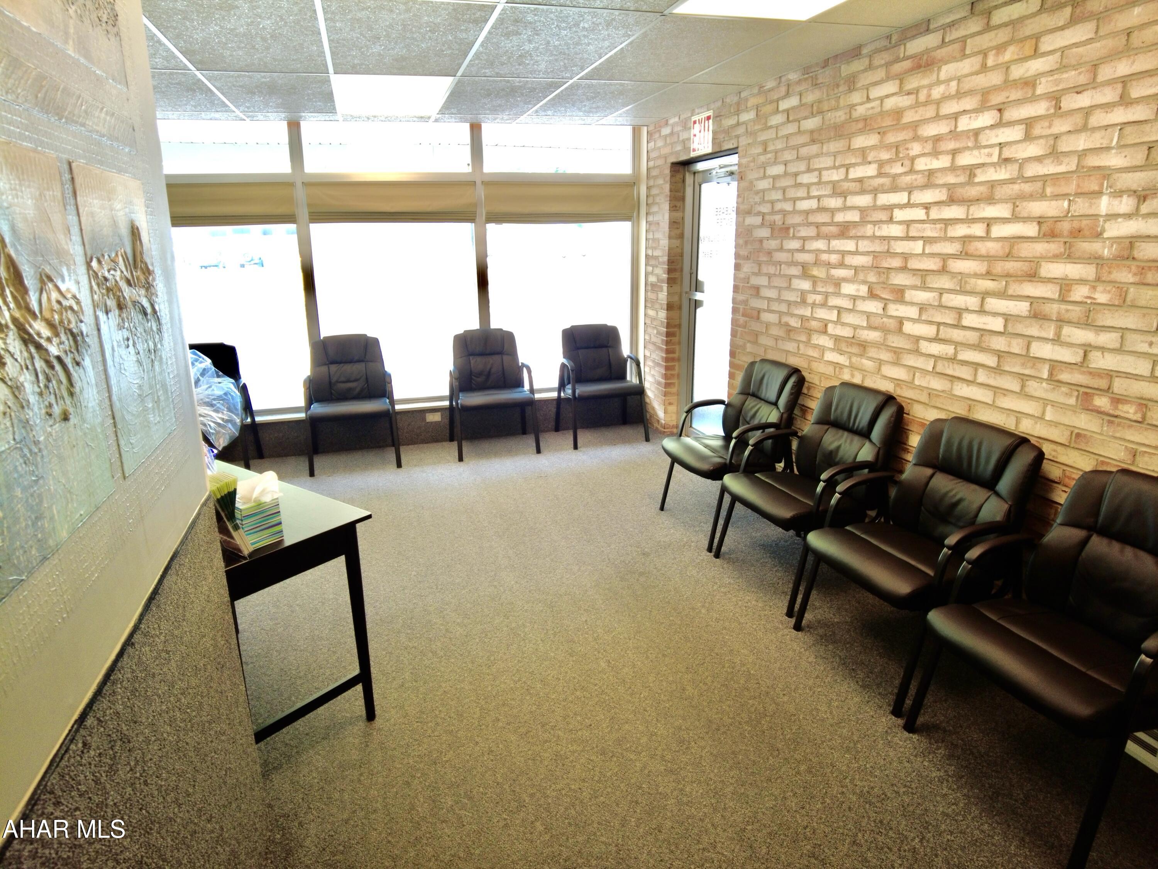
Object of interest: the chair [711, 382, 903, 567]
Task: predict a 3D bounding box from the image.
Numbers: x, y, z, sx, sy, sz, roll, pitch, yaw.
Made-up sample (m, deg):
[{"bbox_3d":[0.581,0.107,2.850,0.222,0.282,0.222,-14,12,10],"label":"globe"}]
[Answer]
[{"bbox_3d":[1.061,0.241,3.153,0.620,0.950,0.635,-7,18,-18],"label":"chair"}]

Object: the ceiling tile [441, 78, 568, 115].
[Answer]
[{"bbox_3d":[-0.495,-2.027,4.034,0.610,0.020,1.197,-7,18,-16],"label":"ceiling tile"}]

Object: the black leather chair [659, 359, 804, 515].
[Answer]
[{"bbox_3d":[0.850,0.059,3.762,0.620,0.950,0.635,-7,18,-17],"label":"black leather chair"}]

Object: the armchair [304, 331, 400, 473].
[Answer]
[{"bbox_3d":[-1.706,-0.240,4.950,0.635,0.950,0.610,-6,18,-13],"label":"armchair"}]

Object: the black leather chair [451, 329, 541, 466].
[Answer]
[{"bbox_3d":[-0.686,-0.336,5.204,0.620,0.910,0.600,-6,18,-14],"label":"black leather chair"}]

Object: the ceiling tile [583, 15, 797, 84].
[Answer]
[{"bbox_3d":[0.429,-1.775,3.133,0.605,0.020,1.210,-7,18,-16],"label":"ceiling tile"}]

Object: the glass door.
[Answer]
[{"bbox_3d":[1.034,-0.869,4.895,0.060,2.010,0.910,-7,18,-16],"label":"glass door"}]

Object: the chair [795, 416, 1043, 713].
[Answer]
[{"bbox_3d":[1.266,0.433,2.521,0.610,0.910,0.610,-6,18,-15],"label":"chair"}]

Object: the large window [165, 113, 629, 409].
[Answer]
[{"bbox_3d":[-1.317,-1.257,5.106,3.750,2.050,0.100,-6,18,-14],"label":"large window"}]

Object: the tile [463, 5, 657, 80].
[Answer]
[{"bbox_3d":[-0.155,-1.709,2.966,0.605,0.020,1.210,-7,18,-16],"label":"tile"}]

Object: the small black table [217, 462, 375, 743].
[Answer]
[{"bbox_3d":[-1.324,0.601,2.503,1.200,0.762,0.540,12,21,36],"label":"small black table"}]

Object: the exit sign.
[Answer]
[{"bbox_3d":[0.802,-1.986,4.430,0.020,0.250,0.300,-7,18,-16],"label":"exit sign"}]

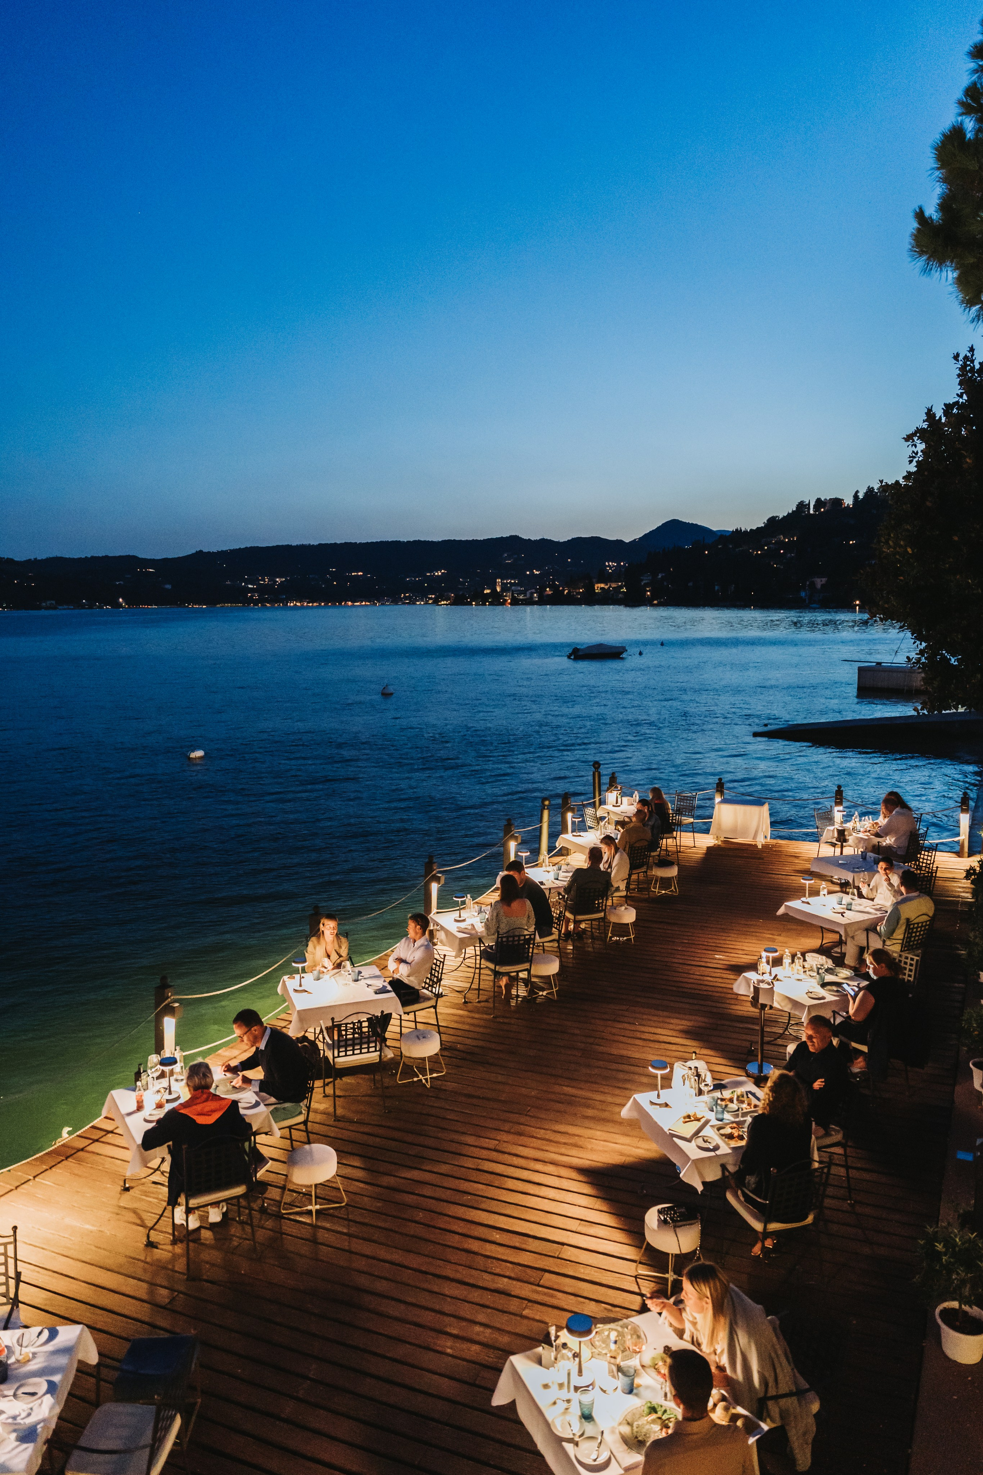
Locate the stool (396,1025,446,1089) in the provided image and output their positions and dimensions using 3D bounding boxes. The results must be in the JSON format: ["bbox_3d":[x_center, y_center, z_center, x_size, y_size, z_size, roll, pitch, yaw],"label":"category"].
[{"bbox_3d":[-0.625,2.871,8.855,0.440,0.425,0.440,0,8,0],"label":"stool"}]

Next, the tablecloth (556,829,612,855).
[{"bbox_3d":[1.617,1.621,14.604,0.880,0.240,0.880,-3,8,-23],"label":"tablecloth"}]

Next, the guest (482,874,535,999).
[{"bbox_3d":[0.138,2.039,9.943,0.490,1.340,0.720,-2,8,-16],"label":"guest"}]

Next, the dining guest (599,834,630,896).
[{"bbox_3d":[1.360,1.916,13.027,0.780,1.220,0.500,-4,9,-25],"label":"dining guest"}]

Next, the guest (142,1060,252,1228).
[{"bbox_3d":[-1.999,2.735,6.570,0.600,1.310,0.700,-4,9,-30],"label":"guest"}]

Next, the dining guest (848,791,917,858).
[{"bbox_3d":[5.704,1.502,14.008,0.500,1.310,0.760,-6,10,-40],"label":"dining guest"}]

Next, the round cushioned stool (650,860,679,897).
[{"bbox_3d":[2.600,2.095,14.647,0.380,0.420,0.380,0,8,0],"label":"round cushioned stool"}]

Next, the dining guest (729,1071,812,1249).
[{"bbox_3d":[1.738,2.765,6.346,0.500,1.310,0.660,-3,8,-18],"label":"dining guest"}]

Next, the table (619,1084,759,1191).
[{"bbox_3d":[1.650,3.093,7.127,0.980,0.760,0.970,-3,8,-18],"label":"table"}]

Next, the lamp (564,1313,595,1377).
[{"bbox_3d":[0.378,2.595,4.144,0.127,0.280,0.127,0,8,0],"label":"lamp"}]

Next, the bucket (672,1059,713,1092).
[{"bbox_3d":[1.555,2.613,7.581,0.270,0.260,0.260,0,8,0],"label":"bucket"}]

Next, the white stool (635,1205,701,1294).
[{"bbox_3d":[1.145,3.227,6.233,0.440,0.425,0.440,0,8,-2],"label":"white stool"}]

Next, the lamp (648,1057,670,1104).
[{"bbox_3d":[1.202,2.462,7.025,0.150,0.290,0.150,0,8,0],"label":"lamp"}]

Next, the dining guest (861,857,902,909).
[{"bbox_3d":[4.630,2.071,11.878,0.740,1.230,0.520,-6,10,-38],"label":"dining guest"}]

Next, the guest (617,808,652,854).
[{"bbox_3d":[1.880,1.619,13.663,0.520,1.310,0.750,-4,9,-28],"label":"guest"}]

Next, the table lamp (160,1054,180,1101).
[{"bbox_3d":[-2.145,2.270,6.537,0.127,0.280,0.127,0,8,0],"label":"table lamp"}]

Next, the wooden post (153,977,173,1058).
[{"bbox_3d":[-2.750,2.480,8.259,0.125,1.060,0.125,4,9,30],"label":"wooden post"}]

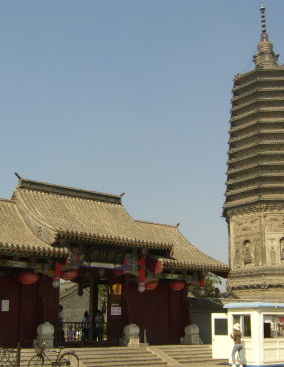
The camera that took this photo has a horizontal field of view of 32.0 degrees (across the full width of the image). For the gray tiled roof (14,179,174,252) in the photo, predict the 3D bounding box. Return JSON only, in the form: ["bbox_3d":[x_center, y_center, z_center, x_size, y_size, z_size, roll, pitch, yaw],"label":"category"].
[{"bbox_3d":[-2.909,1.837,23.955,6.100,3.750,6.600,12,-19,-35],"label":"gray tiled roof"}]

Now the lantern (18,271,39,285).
[{"bbox_3d":[-4.680,3.899,20.455,0.860,0.600,0.860,12,-19,-35],"label":"lantern"}]

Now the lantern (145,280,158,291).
[{"bbox_3d":[0.340,4.984,24.078,0.830,0.600,0.830,0,-16,0],"label":"lantern"}]

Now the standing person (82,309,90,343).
[{"bbox_3d":[-2.872,7.262,25.174,0.320,1.582,0.460,2,-16,-5],"label":"standing person"}]

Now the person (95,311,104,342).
[{"bbox_3d":[-2.123,7.185,24.930,0.480,1.620,0.320,5,-16,-16],"label":"person"}]

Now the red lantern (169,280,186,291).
[{"bbox_3d":[1.804,5.198,25.162,0.830,0.600,0.830,0,-16,0],"label":"red lantern"}]

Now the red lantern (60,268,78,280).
[{"bbox_3d":[-3.238,3.965,21.816,0.800,0.600,0.800,0,-16,0],"label":"red lantern"}]

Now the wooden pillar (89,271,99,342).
[{"bbox_3d":[-2.404,6.287,25.459,0.420,3.596,0.420,12,-20,-35],"label":"wooden pillar"}]

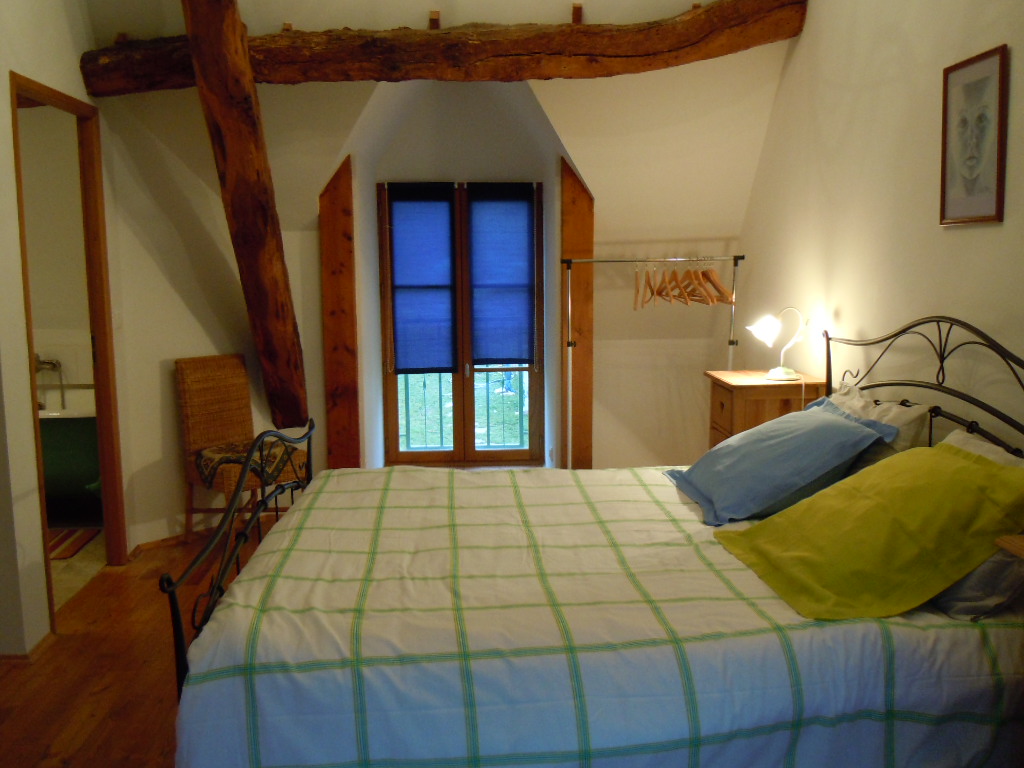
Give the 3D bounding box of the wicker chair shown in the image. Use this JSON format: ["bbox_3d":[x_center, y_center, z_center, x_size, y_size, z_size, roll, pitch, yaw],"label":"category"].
[{"bbox_3d":[-1.381,0.347,4.510,0.510,0.940,0.440,7,11,41],"label":"wicker chair"}]

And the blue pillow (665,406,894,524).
[{"bbox_3d":[0.946,0.252,3.200,0.644,0.170,0.643,-26,10,-1],"label":"blue pillow"}]

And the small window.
[{"bbox_3d":[-0.298,-0.356,5.390,0.978,1.692,0.120,-1,8,-5],"label":"small window"}]

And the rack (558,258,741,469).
[{"bbox_3d":[0.736,0.050,4.693,0.970,1.450,0.420,-1,8,-5],"label":"rack"}]

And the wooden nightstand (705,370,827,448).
[{"bbox_3d":[1.111,0.406,3.975,0.404,0.880,0.456,-1,8,-5],"label":"wooden nightstand"}]

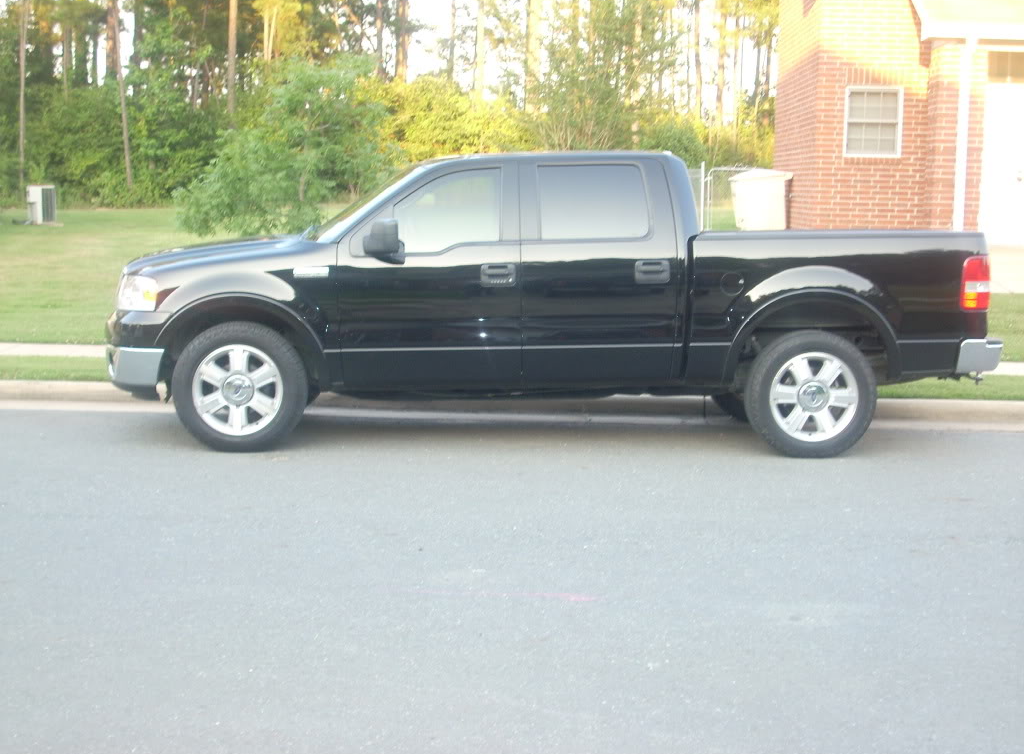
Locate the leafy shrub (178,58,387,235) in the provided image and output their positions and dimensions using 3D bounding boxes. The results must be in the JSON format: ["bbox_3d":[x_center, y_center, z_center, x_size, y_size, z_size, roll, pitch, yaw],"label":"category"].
[{"bbox_3d":[-2.861,-2.736,20.000,2.700,2.600,2.600,1,7,-3],"label":"leafy shrub"}]

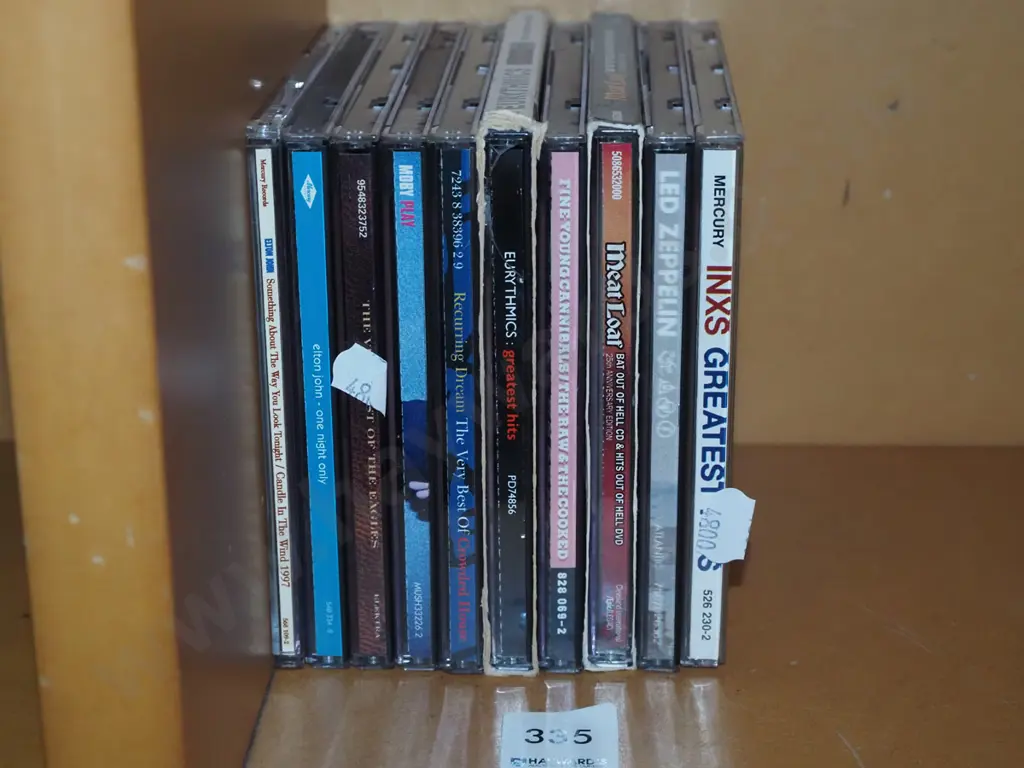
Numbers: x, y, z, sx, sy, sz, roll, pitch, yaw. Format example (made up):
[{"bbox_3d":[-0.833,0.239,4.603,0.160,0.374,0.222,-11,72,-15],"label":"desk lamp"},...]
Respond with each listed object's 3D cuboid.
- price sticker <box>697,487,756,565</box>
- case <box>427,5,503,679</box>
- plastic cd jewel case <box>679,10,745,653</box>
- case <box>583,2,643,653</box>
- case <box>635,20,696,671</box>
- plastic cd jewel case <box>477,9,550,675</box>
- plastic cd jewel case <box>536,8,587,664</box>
[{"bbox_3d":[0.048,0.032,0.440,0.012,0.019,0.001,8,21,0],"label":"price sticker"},{"bbox_3d":[-0.009,-0.017,0.494,0.010,0.125,0.142,0,20,2],"label":"case"},{"bbox_3d":[0.048,-0.018,0.496,0.010,0.124,0.142,1,20,3],"label":"plastic cd jewel case"},{"bbox_3d":[0.025,-0.018,0.495,0.012,0.127,0.143,0,20,3],"label":"case"},{"bbox_3d":[0.037,-0.017,0.494,0.010,0.125,0.142,1,20,3],"label":"case"},{"bbox_3d":[0.002,-0.018,0.493,0.013,0.127,0.143,0,21,2],"label":"plastic cd jewel case"},{"bbox_3d":[0.014,-0.017,0.493,0.010,0.125,0.142,1,20,2],"label":"plastic cd jewel case"}]

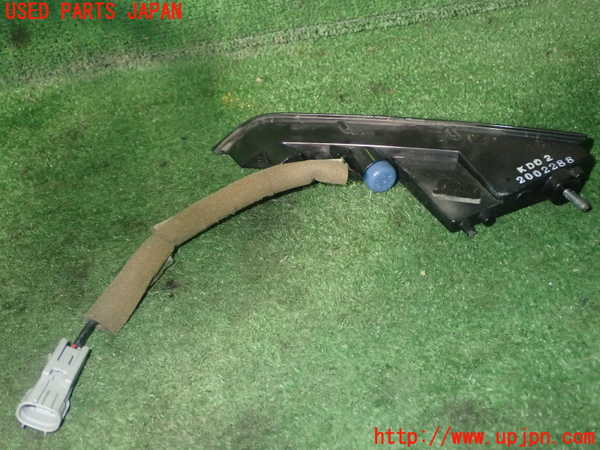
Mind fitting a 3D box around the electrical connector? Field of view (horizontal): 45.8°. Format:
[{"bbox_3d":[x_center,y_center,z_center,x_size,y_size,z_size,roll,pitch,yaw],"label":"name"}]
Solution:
[{"bbox_3d":[-0.138,0.093,0.414,0.029,0.019,0.048,9,40,10],"label":"electrical connector"}]

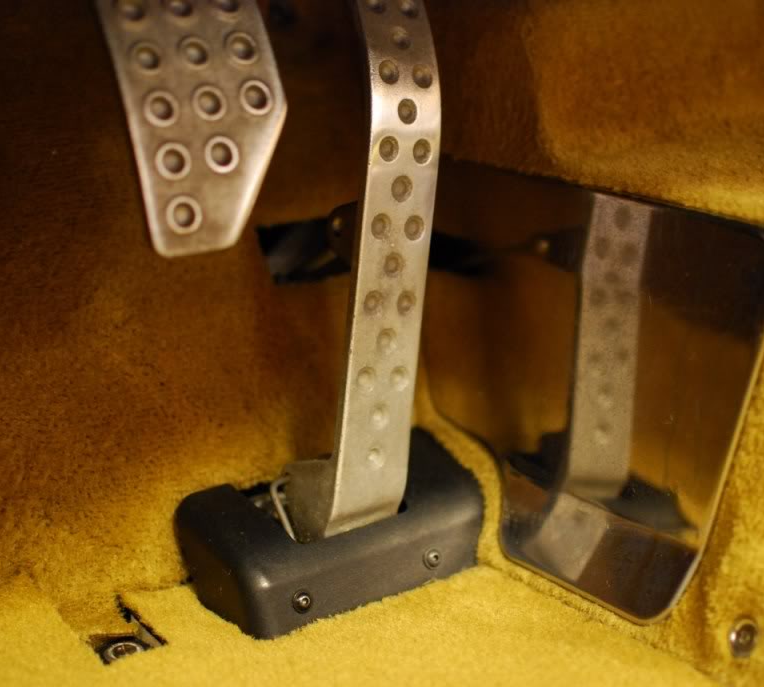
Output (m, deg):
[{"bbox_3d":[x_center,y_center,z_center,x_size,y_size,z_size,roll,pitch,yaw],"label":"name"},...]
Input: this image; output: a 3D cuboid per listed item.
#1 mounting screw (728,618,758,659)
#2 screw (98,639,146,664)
[{"bbox_3d":[0.151,0.123,0.618,0.007,0.017,0.017,15,3,-37],"label":"mounting screw"},{"bbox_3d":[-0.122,0.145,0.700,0.019,0.008,0.019,-4,17,1],"label":"screw"}]

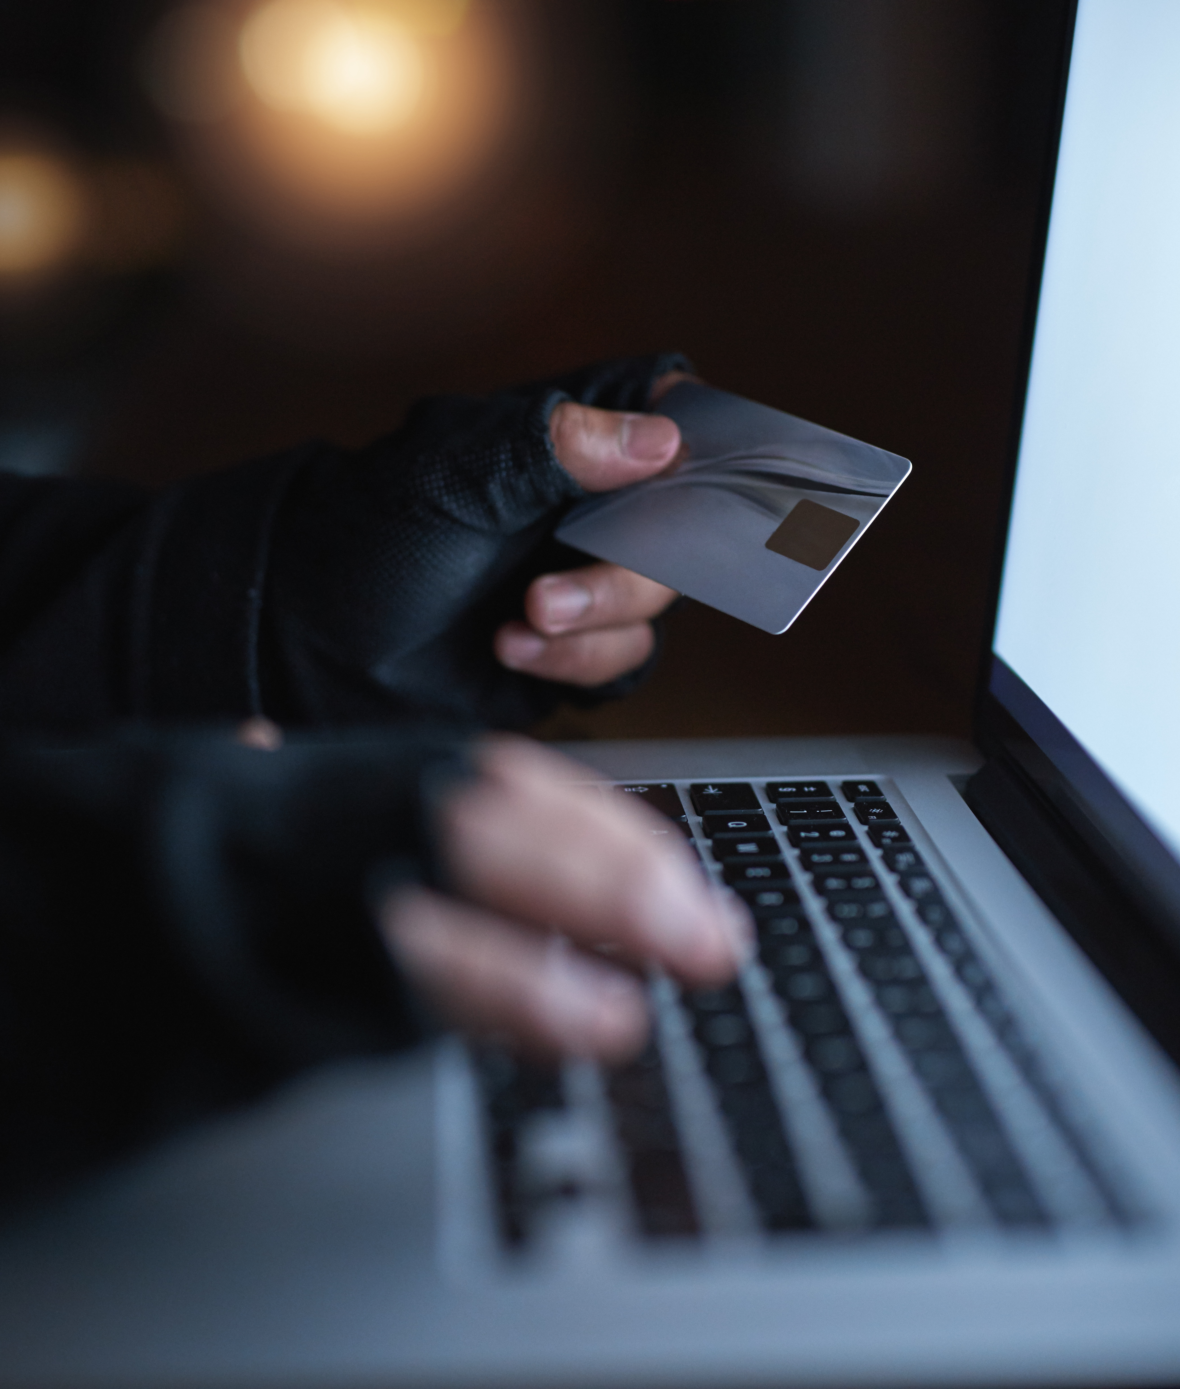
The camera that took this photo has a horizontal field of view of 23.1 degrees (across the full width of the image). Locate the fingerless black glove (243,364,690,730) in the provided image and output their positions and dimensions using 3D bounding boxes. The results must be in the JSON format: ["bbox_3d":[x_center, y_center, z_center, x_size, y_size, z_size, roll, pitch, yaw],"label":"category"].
[{"bbox_3d":[-0.033,-0.040,0.765,0.112,0.090,0.075,-7,8,27],"label":"fingerless black glove"}]

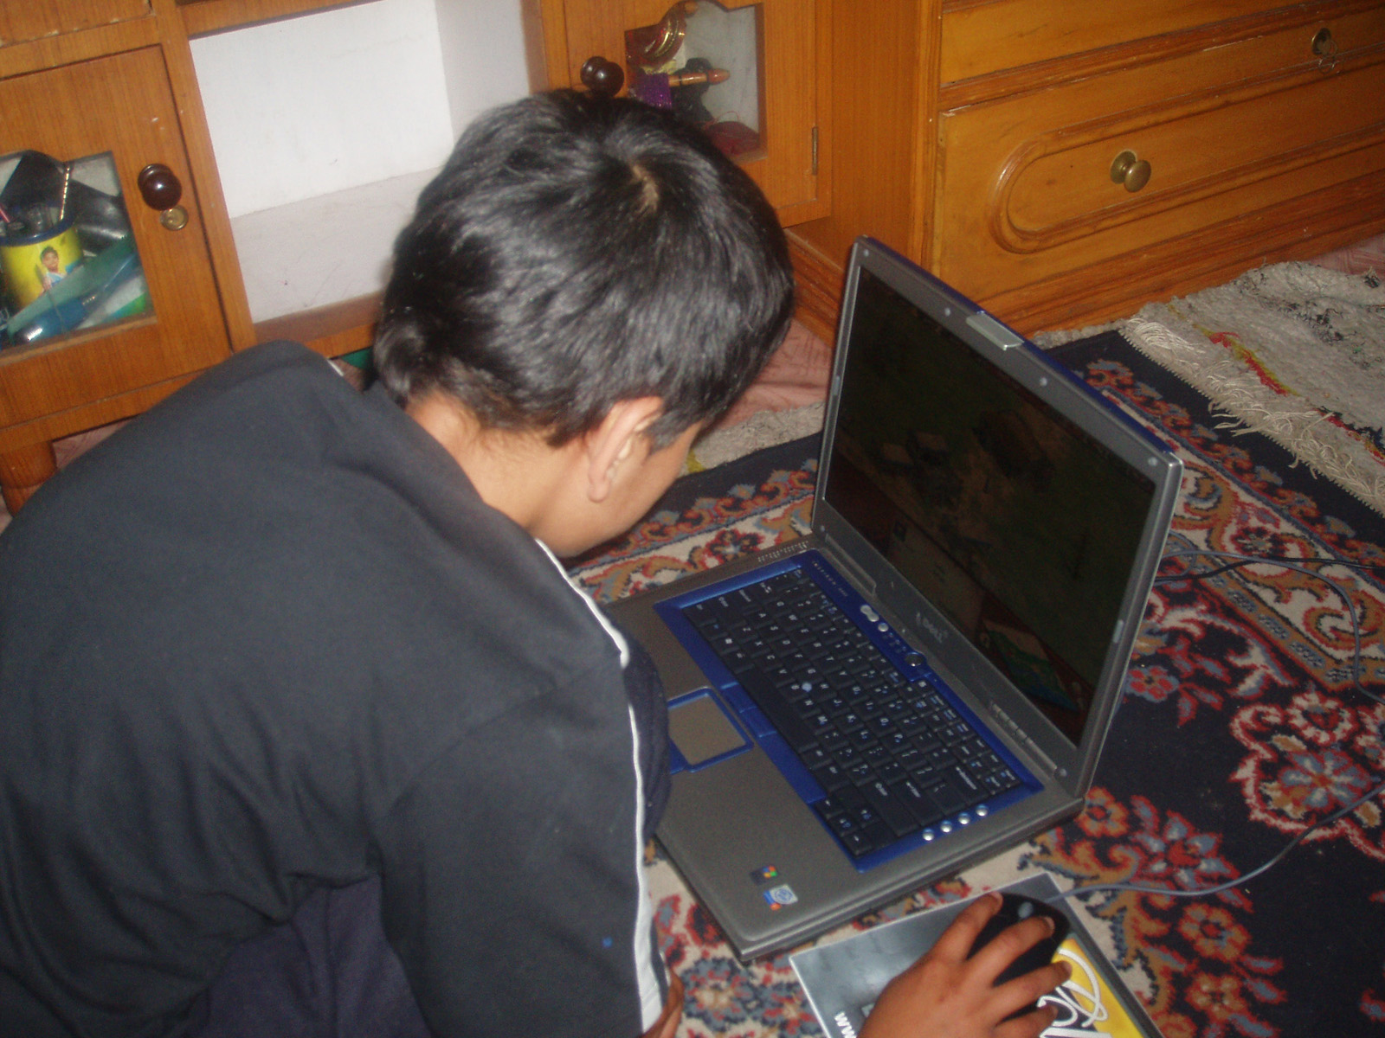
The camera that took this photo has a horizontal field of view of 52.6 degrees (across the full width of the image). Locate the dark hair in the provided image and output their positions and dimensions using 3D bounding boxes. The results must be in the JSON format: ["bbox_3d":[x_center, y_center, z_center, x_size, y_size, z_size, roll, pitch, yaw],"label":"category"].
[{"bbox_3d":[-0.041,-0.112,0.681,0.202,0.182,0.168,17,29,-43],"label":"dark hair"}]

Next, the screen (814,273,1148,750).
[{"bbox_3d":[0.195,-0.019,1.000,0.010,0.208,0.330,-12,37,-24],"label":"screen"}]

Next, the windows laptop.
[{"bbox_3d":[0.080,0.038,0.970,0.311,0.295,0.352,-18,39,-20],"label":"windows laptop"}]

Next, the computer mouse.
[{"bbox_3d":[0.194,0.268,0.865,0.061,0.036,0.105,23,44,31],"label":"computer mouse"}]

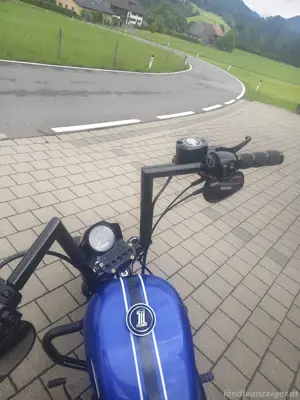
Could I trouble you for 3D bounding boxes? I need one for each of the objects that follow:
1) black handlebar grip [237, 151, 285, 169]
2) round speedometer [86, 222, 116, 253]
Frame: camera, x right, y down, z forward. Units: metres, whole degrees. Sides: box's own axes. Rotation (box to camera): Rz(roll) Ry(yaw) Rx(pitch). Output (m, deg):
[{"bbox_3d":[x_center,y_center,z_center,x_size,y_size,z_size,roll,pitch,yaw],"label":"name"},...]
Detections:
[{"bbox_3d":[0.289,-0.105,0.720,0.135,0.037,0.037,-6,35,-12],"label":"black handlebar grip"},{"bbox_3d":[-0.156,0.120,0.868,0.090,0.045,0.090,-27,92,-23],"label":"round speedometer"}]

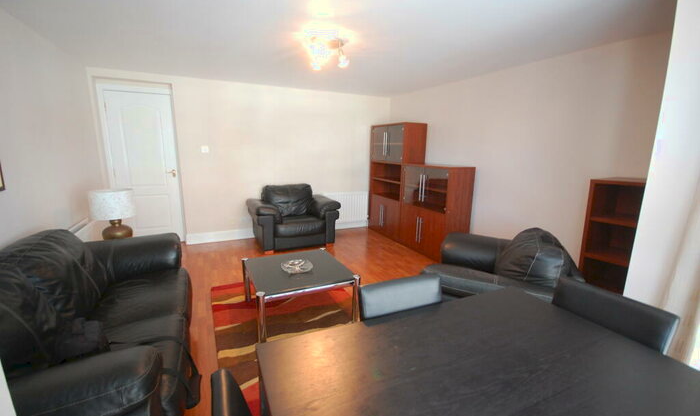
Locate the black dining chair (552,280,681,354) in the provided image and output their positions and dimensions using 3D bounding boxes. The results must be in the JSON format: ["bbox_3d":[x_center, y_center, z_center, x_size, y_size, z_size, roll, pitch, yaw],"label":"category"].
[{"bbox_3d":[0.846,0.771,1.153,0.500,0.850,0.430,-6,14,-29],"label":"black dining chair"}]

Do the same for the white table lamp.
[{"bbox_3d":[-2.238,0.079,2.757,0.310,0.510,0.310,-5,13,-27],"label":"white table lamp"}]

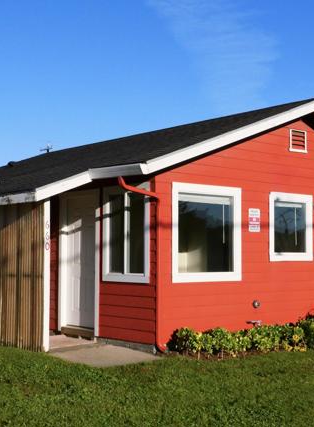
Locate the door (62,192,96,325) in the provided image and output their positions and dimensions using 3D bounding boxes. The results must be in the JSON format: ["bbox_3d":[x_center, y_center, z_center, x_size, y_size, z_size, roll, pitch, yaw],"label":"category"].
[{"bbox_3d":[-1.197,0.754,11.217,0.090,2.100,0.950,3,-4,-40],"label":"door"}]

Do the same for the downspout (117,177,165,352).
[{"bbox_3d":[-0.188,0.693,9.563,0.720,2.380,0.300,3,-4,-40],"label":"downspout"}]

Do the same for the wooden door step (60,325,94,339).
[{"bbox_3d":[-1.224,1.884,11.133,0.220,0.140,0.920,3,-4,-40],"label":"wooden door step"}]

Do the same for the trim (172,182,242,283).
[{"bbox_3d":[0.773,0.299,10.413,1.409,1.419,0.070,3,-4,-40],"label":"trim"}]

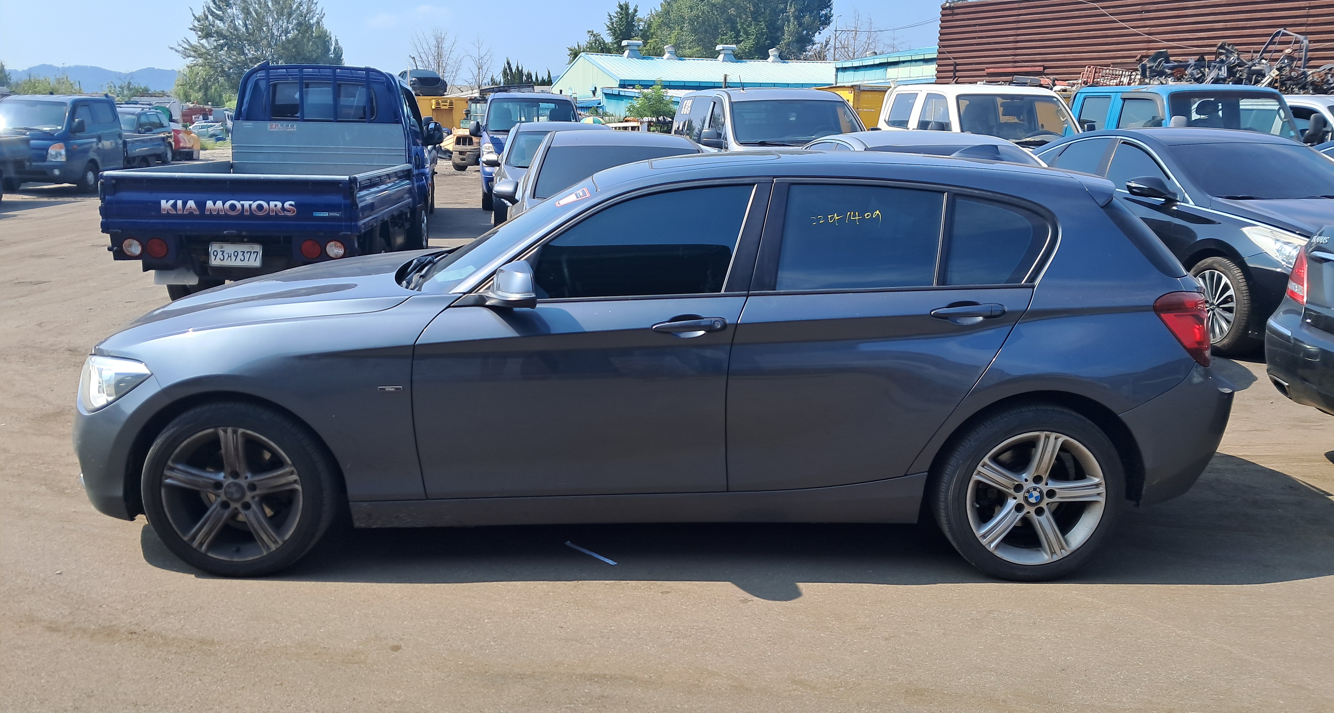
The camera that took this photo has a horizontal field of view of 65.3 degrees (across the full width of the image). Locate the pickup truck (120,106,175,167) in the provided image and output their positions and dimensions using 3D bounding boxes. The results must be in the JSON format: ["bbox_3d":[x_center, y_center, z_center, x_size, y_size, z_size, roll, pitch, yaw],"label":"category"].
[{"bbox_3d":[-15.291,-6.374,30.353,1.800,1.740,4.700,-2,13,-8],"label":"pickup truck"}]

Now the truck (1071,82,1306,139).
[{"bbox_3d":[6.566,-2.776,14.546,1.740,1.980,5.100,-2,13,-8],"label":"truck"}]

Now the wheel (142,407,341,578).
[{"bbox_3d":[-1.456,0.437,3.572,0.634,0.634,0.225,0,13,0],"label":"wheel"}]

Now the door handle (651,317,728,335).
[{"bbox_3d":[0.072,-0.099,3.359,0.248,0.062,0.055,0,13,-1],"label":"door handle"}]

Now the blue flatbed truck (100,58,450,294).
[{"bbox_3d":[-3.336,-1.707,9.772,1.740,2.000,5.120,-1,13,-6],"label":"blue flatbed truck"}]

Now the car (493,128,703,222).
[{"bbox_3d":[-0.347,-1.160,8.662,1.820,1.450,4.600,-2,13,-7],"label":"car"}]

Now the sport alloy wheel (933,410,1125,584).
[{"bbox_3d":[1.244,0.453,3.603,0.630,0.630,0.215,0,13,-1],"label":"sport alloy wheel"}]

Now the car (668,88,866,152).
[{"bbox_3d":[1.446,-2.786,14.649,1.920,1.930,5.100,-2,13,-9],"label":"car"}]

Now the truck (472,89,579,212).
[{"bbox_3d":[-2.544,-3.864,19.510,1.760,1.980,5.040,-1,13,-8],"label":"truck"}]

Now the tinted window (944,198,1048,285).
[{"bbox_3d":[1.080,-0.377,3.418,0.360,0.290,0.040,0,-4,0],"label":"tinted window"}]

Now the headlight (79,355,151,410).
[{"bbox_3d":[-1.916,0.080,3.654,0.430,0.200,0.440,0,13,0],"label":"headlight"}]

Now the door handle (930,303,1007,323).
[{"bbox_3d":[0.977,-0.142,3.375,0.250,0.062,0.055,0,13,-1],"label":"door handle"}]

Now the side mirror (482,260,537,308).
[{"bbox_3d":[-0.490,-0.233,3.290,0.165,0.150,0.220,0,13,-1],"label":"side mirror"}]

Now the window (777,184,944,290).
[{"bbox_3d":[0.643,-0.396,3.454,0.570,0.350,0.050,0,-7,-1],"label":"window"}]

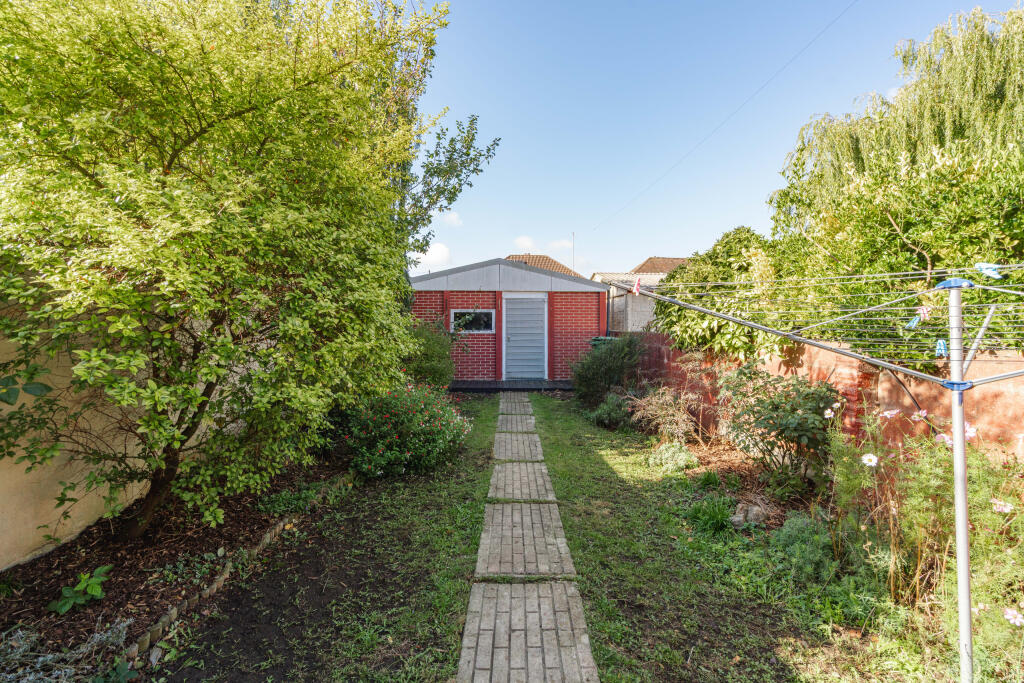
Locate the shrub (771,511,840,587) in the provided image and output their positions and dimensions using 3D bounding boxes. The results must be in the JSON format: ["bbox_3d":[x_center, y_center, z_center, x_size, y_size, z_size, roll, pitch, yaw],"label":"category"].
[{"bbox_3d":[1.690,1.177,2.640,0.340,0.330,0.340,0,2,0],"label":"shrub"}]

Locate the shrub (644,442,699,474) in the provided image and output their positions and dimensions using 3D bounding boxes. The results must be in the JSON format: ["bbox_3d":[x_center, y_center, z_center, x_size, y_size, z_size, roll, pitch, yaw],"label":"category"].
[{"bbox_3d":[1.580,1.142,4.520,0.500,0.260,0.440,0,2,0],"label":"shrub"}]

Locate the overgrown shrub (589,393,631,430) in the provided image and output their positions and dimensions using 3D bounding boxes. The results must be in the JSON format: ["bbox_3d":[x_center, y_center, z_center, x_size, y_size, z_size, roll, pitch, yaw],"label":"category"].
[{"bbox_3d":[1.350,0.964,6.330,0.570,0.480,0.520,0,2,0],"label":"overgrown shrub"}]

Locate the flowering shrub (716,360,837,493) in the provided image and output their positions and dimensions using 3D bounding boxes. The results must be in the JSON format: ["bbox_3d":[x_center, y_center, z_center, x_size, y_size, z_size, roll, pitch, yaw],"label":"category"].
[{"bbox_3d":[2.410,0.740,4.160,0.980,1.090,0.950,0,2,0],"label":"flowering shrub"}]

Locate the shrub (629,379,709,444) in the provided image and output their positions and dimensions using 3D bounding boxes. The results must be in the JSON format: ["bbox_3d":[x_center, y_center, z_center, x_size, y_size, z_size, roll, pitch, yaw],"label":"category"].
[{"bbox_3d":[1.980,0.850,5.780,0.970,0.750,0.850,0,2,0],"label":"shrub"}]

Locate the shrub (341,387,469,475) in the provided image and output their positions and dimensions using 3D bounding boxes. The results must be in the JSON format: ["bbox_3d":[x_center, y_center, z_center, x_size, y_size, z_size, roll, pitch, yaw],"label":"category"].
[{"bbox_3d":[-1.110,0.862,4.780,1.270,0.800,1.150,0,2,0],"label":"shrub"}]

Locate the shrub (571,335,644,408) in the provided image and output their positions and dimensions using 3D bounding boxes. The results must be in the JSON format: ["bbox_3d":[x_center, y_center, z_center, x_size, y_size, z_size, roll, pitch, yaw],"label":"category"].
[{"bbox_3d":[1.740,0.507,8.250,1.310,1.250,1.200,0,2,0],"label":"shrub"}]

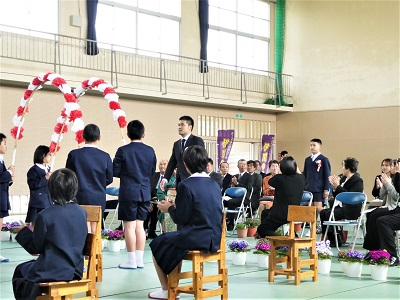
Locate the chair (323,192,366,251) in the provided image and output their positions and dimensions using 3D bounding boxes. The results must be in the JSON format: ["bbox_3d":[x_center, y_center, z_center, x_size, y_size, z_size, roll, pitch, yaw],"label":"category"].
[{"bbox_3d":[1.829,0.929,8.893,0.450,0.765,0.460,0,-2,41],"label":"chair"}]

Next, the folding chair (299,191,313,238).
[{"bbox_3d":[1.225,0.931,9.312,0.450,0.765,0.460,0,-2,41],"label":"folding chair"}]

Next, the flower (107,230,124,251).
[{"bbox_3d":[-1.074,1.146,8.917,0.200,0.265,0.200,1,-1,0],"label":"flower"}]

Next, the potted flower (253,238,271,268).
[{"bbox_3d":[0.692,1.095,7.470,0.250,0.305,0.250,1,-1,0],"label":"potted flower"}]

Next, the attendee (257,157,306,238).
[{"bbox_3d":[0.974,0.676,8.415,0.500,1.190,0.680,1,-2,-25],"label":"attendee"}]

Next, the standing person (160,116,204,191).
[{"bbox_3d":[-0.209,0.427,9.121,0.540,1.710,0.420,-1,-2,37],"label":"standing person"}]

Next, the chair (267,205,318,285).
[{"bbox_3d":[0.872,0.875,6.569,0.360,0.700,0.380,-1,-2,45],"label":"chair"}]

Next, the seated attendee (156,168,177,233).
[{"bbox_3d":[-0.340,0.724,10.637,0.500,1.200,0.680,0,-1,24],"label":"seated attendee"}]

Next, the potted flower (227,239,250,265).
[{"bbox_3d":[0.429,1.104,7.650,0.250,0.290,0.250,1,-1,0],"label":"potted flower"}]

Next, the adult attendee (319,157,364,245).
[{"bbox_3d":[1.867,0.694,9.300,0.660,1.220,0.480,1,-1,-3],"label":"adult attendee"}]

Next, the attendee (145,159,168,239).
[{"bbox_3d":[-0.645,0.720,10.700,0.500,1.180,0.720,0,-1,18],"label":"attendee"}]

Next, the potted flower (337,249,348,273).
[{"bbox_3d":[1.520,1.113,7.153,0.230,0.260,0.230,-1,-2,43],"label":"potted flower"}]

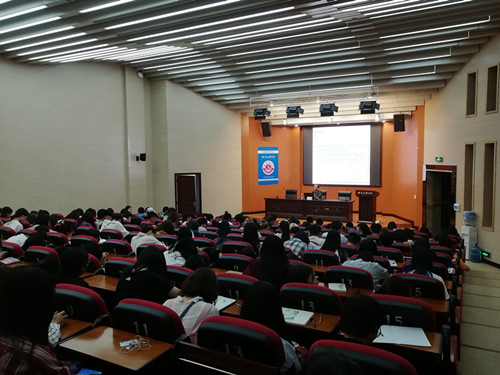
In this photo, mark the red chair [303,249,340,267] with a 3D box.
[{"bbox_3d":[0.941,1.200,4.842,0.530,0.960,0.620,2,5,26],"label":"red chair"}]

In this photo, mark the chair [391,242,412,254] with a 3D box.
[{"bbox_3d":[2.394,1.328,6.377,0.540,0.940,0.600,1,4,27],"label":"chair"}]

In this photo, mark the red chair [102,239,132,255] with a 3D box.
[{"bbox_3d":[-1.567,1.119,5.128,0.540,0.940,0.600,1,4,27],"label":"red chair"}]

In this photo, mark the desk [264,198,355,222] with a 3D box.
[{"bbox_3d":[2.342,0.841,15.557,3.522,0.748,0.720,2,5,29],"label":"desk"}]

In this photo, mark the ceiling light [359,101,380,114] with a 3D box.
[{"bbox_3d":[3.818,-2.556,12.462,0.650,0.420,0.360,2,5,29],"label":"ceiling light"}]

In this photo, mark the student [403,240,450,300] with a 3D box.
[{"bbox_3d":[1.611,1.078,3.696,0.460,1.150,0.720,1,4,27],"label":"student"}]

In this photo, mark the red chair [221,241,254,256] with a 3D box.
[{"bbox_3d":[-0.048,1.150,5.216,0.480,0.990,0.600,2,5,29],"label":"red chair"}]

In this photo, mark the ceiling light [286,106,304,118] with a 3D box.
[{"bbox_3d":[1.593,-2.625,13.650,0.500,0.400,0.400,1,4,27],"label":"ceiling light"}]

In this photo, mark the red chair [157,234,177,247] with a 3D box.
[{"bbox_3d":[-1.012,1.124,5.745,0.480,0.990,0.600,2,5,29],"label":"red chair"}]

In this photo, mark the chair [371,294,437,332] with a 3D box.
[{"bbox_3d":[0.979,1.116,2.515,0.480,0.990,0.600,2,5,29],"label":"chair"}]

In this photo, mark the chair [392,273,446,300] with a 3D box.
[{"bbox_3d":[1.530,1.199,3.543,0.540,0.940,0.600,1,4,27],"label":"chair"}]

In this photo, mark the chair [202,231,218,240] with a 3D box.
[{"bbox_3d":[-0.570,1.188,6.682,0.530,0.960,0.620,2,5,26],"label":"chair"}]

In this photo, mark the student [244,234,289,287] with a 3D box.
[{"bbox_3d":[0.116,0.980,3.222,0.500,1.180,0.750,2,5,29],"label":"student"}]

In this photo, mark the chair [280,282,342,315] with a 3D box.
[{"bbox_3d":[0.539,1.141,3.004,0.530,0.960,0.620,2,5,24],"label":"chair"}]

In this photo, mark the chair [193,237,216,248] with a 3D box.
[{"bbox_3d":[-0.556,1.150,5.642,0.530,0.960,0.620,2,5,26],"label":"chair"}]

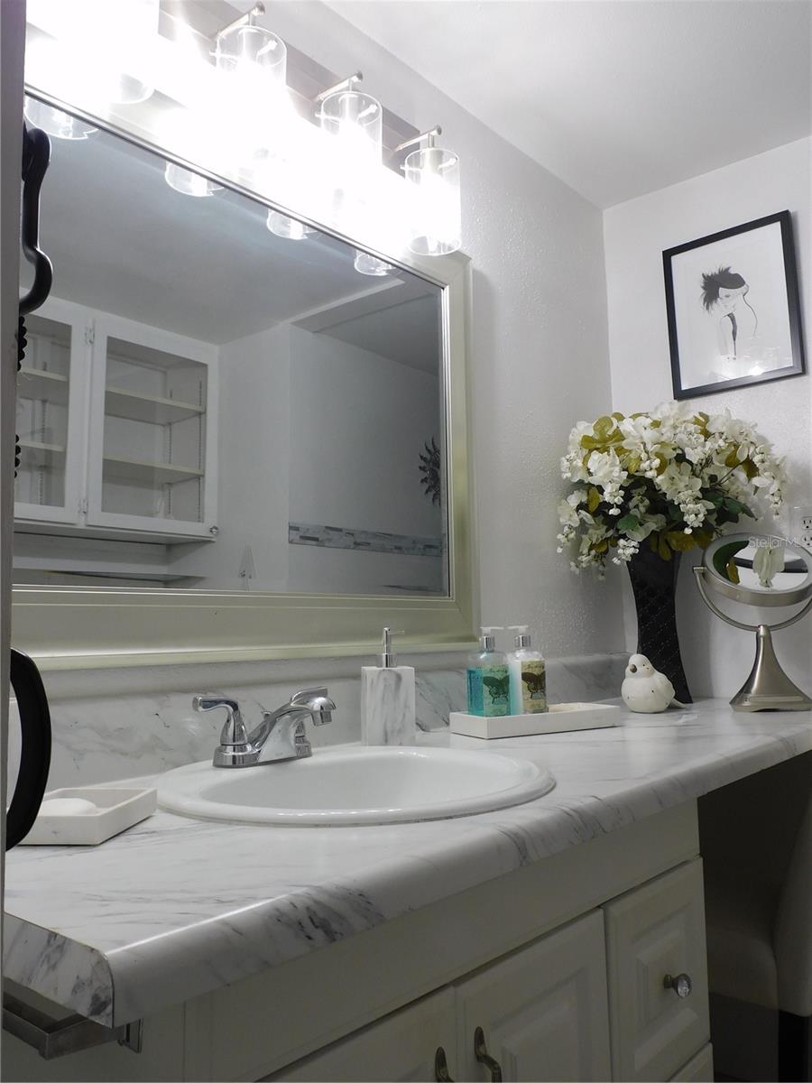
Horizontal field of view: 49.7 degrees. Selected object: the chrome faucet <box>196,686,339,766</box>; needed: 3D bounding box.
[{"bbox_3d":[-0.148,0.242,1.145,0.164,0.091,0.231,-6,-8,40],"label":"chrome faucet"}]

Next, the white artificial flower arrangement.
[{"bbox_3d":[0.622,-0.097,2.025,0.386,0.382,0.364,-6,-8,40],"label":"white artificial flower arrangement"}]

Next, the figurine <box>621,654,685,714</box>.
[{"bbox_3d":[0.537,0.300,1.865,0.146,0.122,0.104,2,-7,-29],"label":"figurine"}]

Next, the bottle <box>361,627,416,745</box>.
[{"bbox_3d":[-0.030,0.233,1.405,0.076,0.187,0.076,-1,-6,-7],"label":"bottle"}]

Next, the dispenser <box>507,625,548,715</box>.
[{"bbox_3d":[0.213,0.238,1.568,0.052,0.176,0.056,2,-7,-30],"label":"dispenser"}]

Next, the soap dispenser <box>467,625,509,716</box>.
[{"bbox_3d":[0.144,0.236,1.528,0.052,0.175,0.056,2,-7,-30],"label":"soap dispenser"}]

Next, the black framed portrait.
[{"bbox_3d":[0.795,-0.571,2.151,0.313,0.399,0.020,-6,-8,40],"label":"black framed portrait"}]

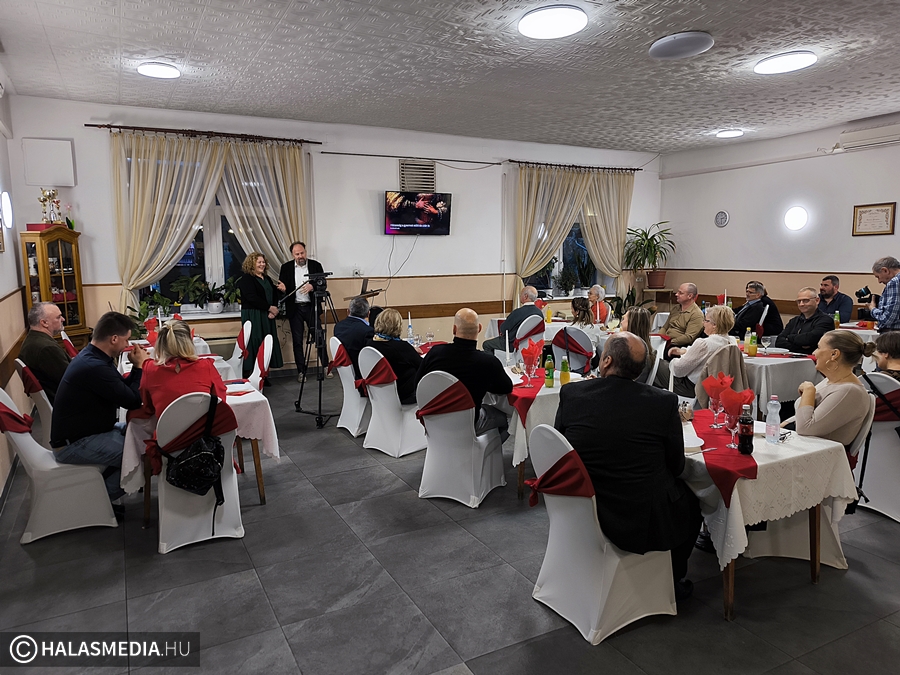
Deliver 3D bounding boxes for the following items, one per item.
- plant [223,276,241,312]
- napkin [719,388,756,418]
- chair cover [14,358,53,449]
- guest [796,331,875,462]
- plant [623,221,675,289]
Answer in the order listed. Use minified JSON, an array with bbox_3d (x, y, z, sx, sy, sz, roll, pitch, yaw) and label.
[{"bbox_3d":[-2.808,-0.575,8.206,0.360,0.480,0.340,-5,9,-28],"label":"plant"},{"bbox_3d":[1.360,0.320,2.952,0.160,0.180,0.130,2,8,17],"label":"napkin"},{"bbox_3d":[-2.917,0.586,4.772,0.560,0.910,0.450,-7,10,-37],"label":"chair cover"},{"bbox_3d":[1.829,0.563,3.434,0.780,1.220,0.480,1,8,12],"label":"guest"},{"bbox_3d":[3.449,-1.425,10.761,0.900,1.160,0.880,-5,9,-28],"label":"plant"}]

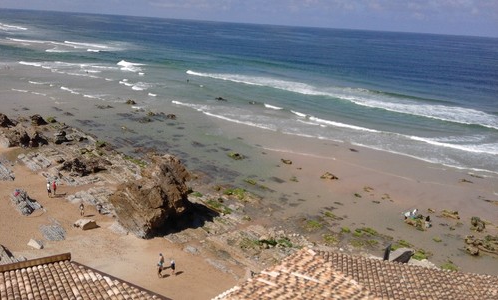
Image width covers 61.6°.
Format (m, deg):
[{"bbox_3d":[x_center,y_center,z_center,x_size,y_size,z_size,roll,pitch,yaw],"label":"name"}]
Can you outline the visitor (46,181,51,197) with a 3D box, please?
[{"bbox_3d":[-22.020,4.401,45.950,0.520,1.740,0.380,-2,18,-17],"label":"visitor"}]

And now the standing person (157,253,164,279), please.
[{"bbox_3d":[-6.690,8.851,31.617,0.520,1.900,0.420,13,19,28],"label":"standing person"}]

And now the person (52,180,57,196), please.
[{"bbox_3d":[-21.613,4.305,46.412,0.500,1.700,0.380,-2,18,-17],"label":"person"}]

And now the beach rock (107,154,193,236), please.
[{"bbox_3d":[-9.766,3.979,42.005,6.900,6.200,6.900,-12,22,-40],"label":"beach rock"}]

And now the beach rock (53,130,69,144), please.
[{"bbox_3d":[-29.801,-1.960,66.389,1.870,1.700,1.490,-5,19,-25],"label":"beach rock"}]

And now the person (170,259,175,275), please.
[{"bbox_3d":[-6.043,9.337,33.266,0.460,1.480,0.360,13,19,28],"label":"person"}]

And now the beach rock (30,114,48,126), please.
[{"bbox_3d":[-38.380,-5.425,76.304,2.700,1.580,2.160,-5,19,-25],"label":"beach rock"}]

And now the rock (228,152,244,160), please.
[{"bbox_3d":[-2.083,1.022,66.166,2.370,0.590,1.900,3,17,-1],"label":"rock"}]

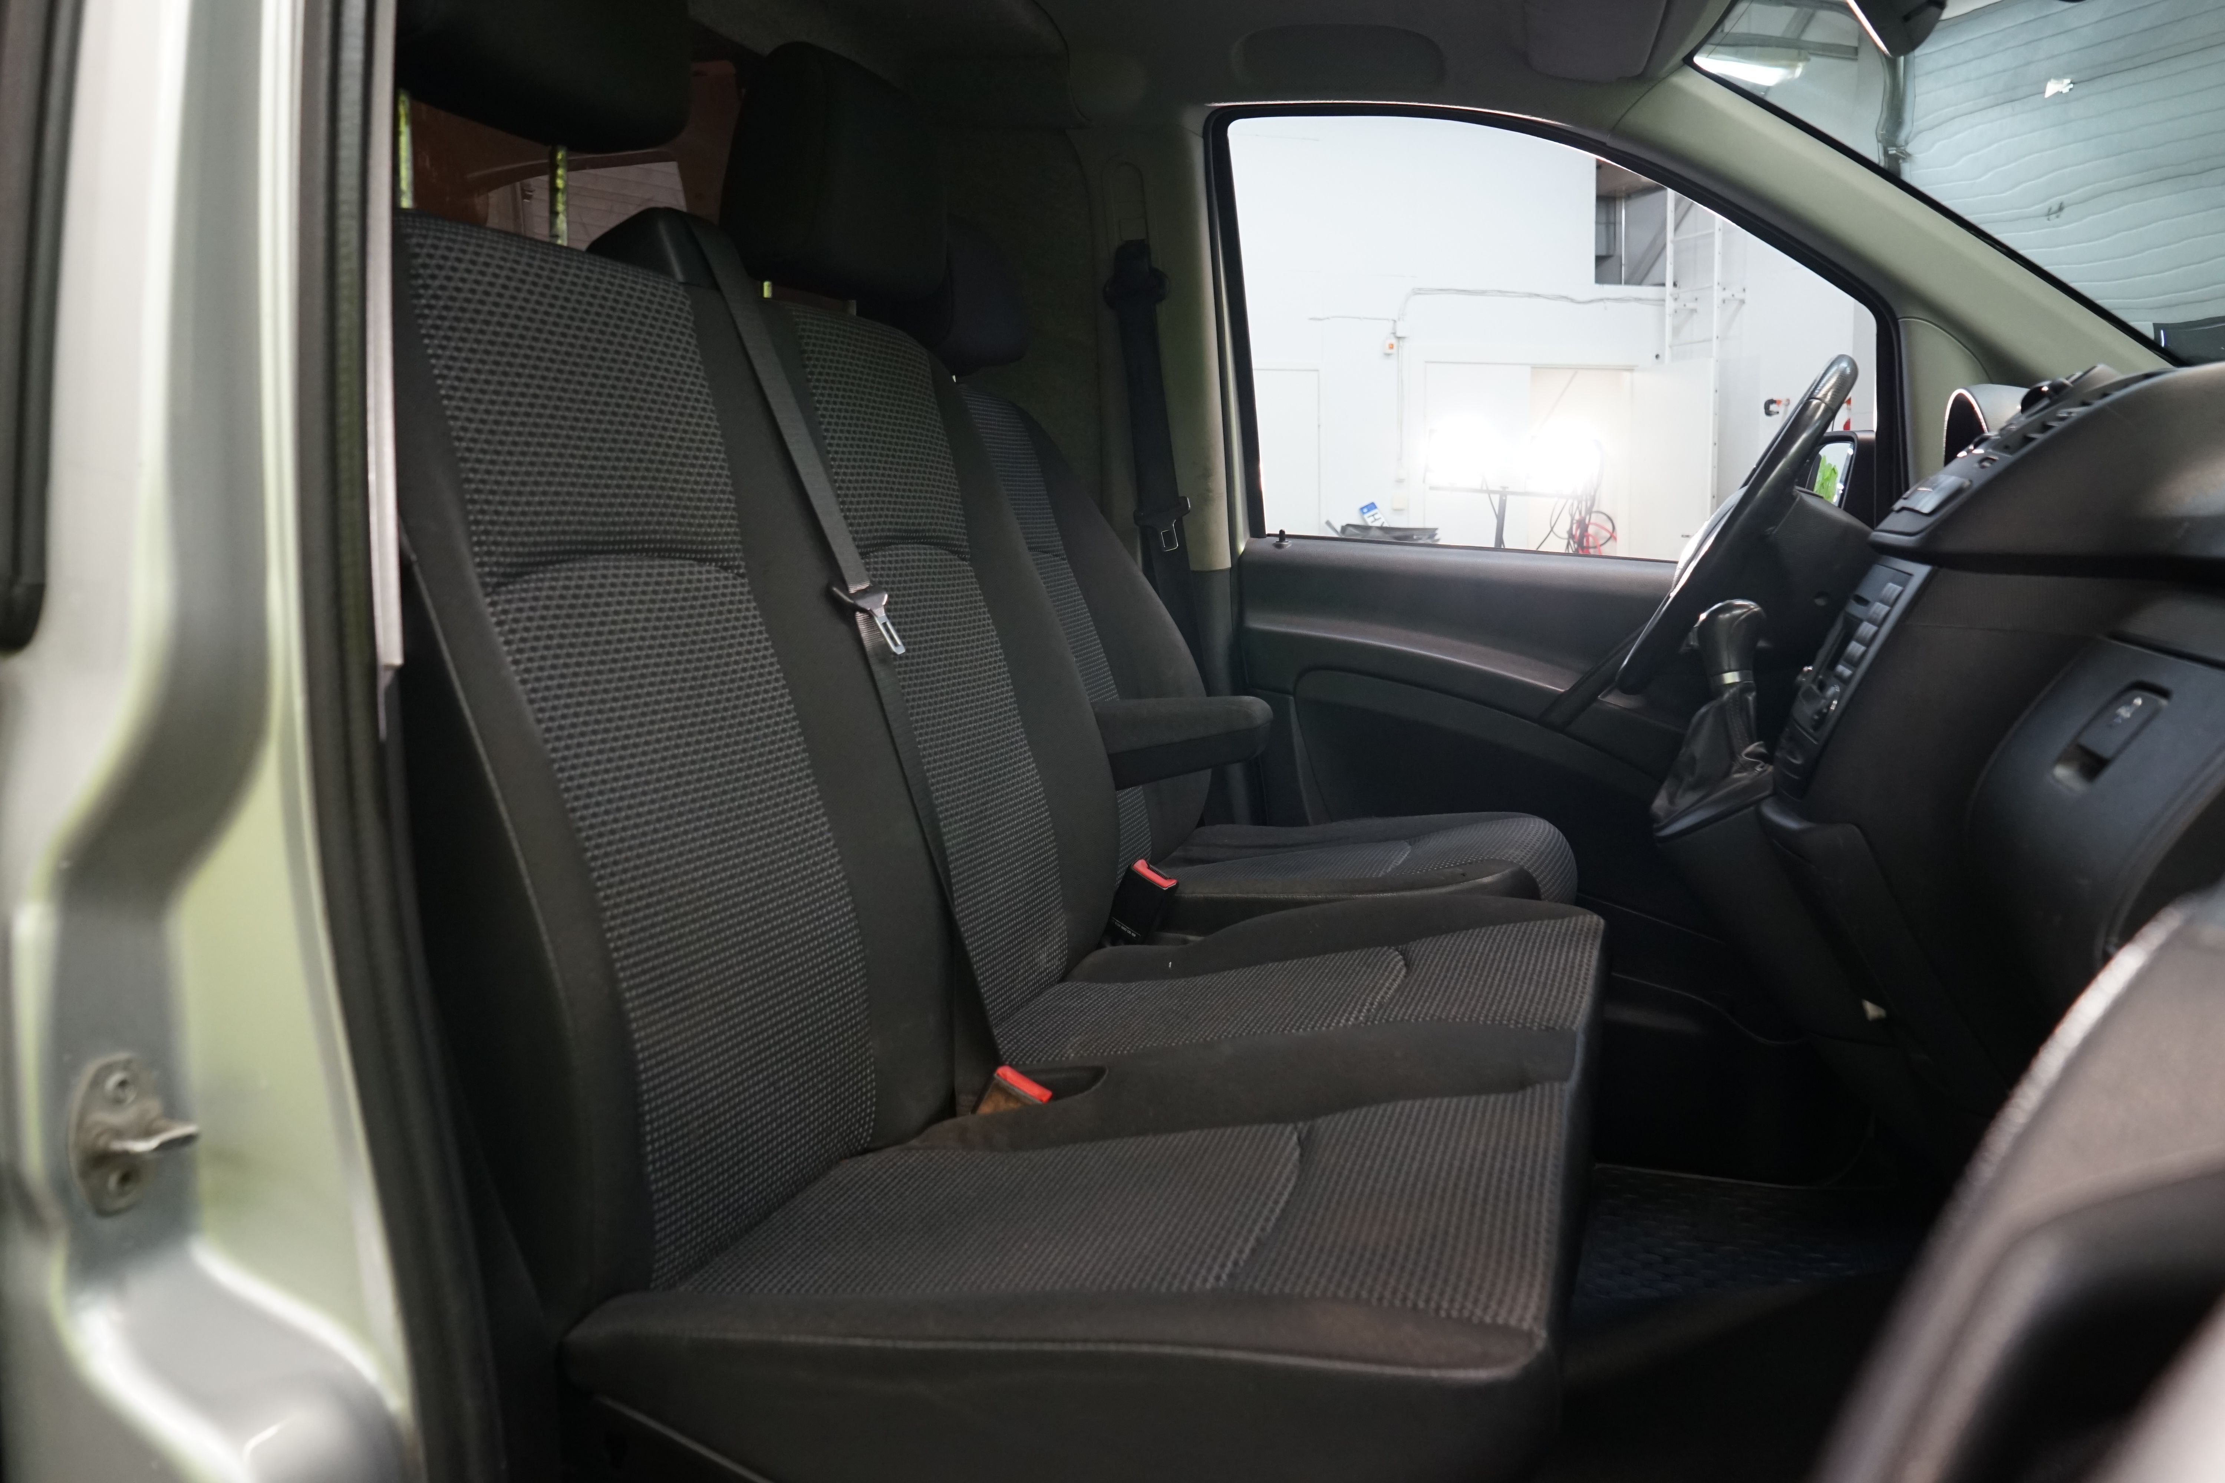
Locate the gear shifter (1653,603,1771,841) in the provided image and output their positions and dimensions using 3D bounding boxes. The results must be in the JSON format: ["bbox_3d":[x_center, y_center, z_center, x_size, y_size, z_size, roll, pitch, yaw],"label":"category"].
[{"bbox_3d":[0.490,-0.018,1.413,0.100,0.195,0.095,1,8,17],"label":"gear shifter"}]

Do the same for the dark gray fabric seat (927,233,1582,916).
[{"bbox_3d":[0.126,-0.116,1.885,0.747,0.951,0.475,1,8,17],"label":"dark gray fabric seat"}]

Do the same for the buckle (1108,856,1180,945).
[{"bbox_3d":[0.028,0.162,1.663,0.047,0.082,0.028,23,14,13],"label":"buckle"}]

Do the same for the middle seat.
[{"bbox_3d":[0.021,-0.058,1.378,0.708,0.975,0.446,1,8,17],"label":"middle seat"}]

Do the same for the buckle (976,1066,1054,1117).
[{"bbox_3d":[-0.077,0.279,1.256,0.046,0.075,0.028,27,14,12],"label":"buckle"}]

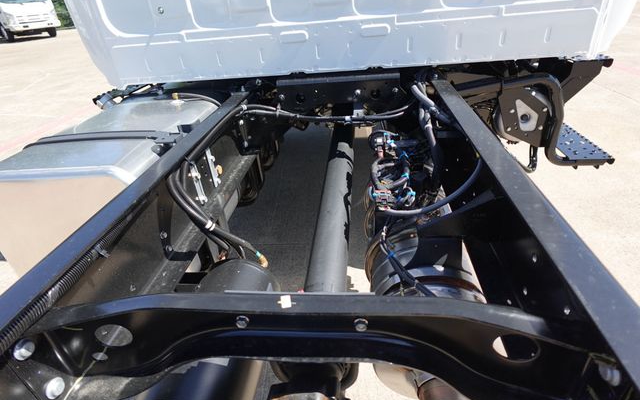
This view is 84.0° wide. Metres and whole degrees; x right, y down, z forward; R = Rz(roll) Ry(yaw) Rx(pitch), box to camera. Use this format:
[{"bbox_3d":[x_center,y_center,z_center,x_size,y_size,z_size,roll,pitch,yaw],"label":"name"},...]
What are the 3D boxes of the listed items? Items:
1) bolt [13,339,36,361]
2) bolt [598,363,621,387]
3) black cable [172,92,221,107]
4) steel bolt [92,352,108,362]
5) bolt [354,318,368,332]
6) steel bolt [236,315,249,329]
[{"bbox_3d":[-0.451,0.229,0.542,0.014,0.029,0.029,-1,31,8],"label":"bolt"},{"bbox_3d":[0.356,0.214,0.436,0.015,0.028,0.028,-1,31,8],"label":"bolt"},{"bbox_3d":[-0.530,-0.431,1.531,0.205,0.058,0.050,-1,31,8],"label":"black cable"},{"bbox_3d":[-0.397,0.283,0.643,0.024,0.024,0.010,-1,31,8],"label":"steel bolt"},{"bbox_3d":[0.061,0.184,0.522,0.019,0.019,0.011,-1,31,8],"label":"bolt"},{"bbox_3d":[-0.119,0.189,0.548,0.019,0.019,0.011,-1,31,8],"label":"steel bolt"}]

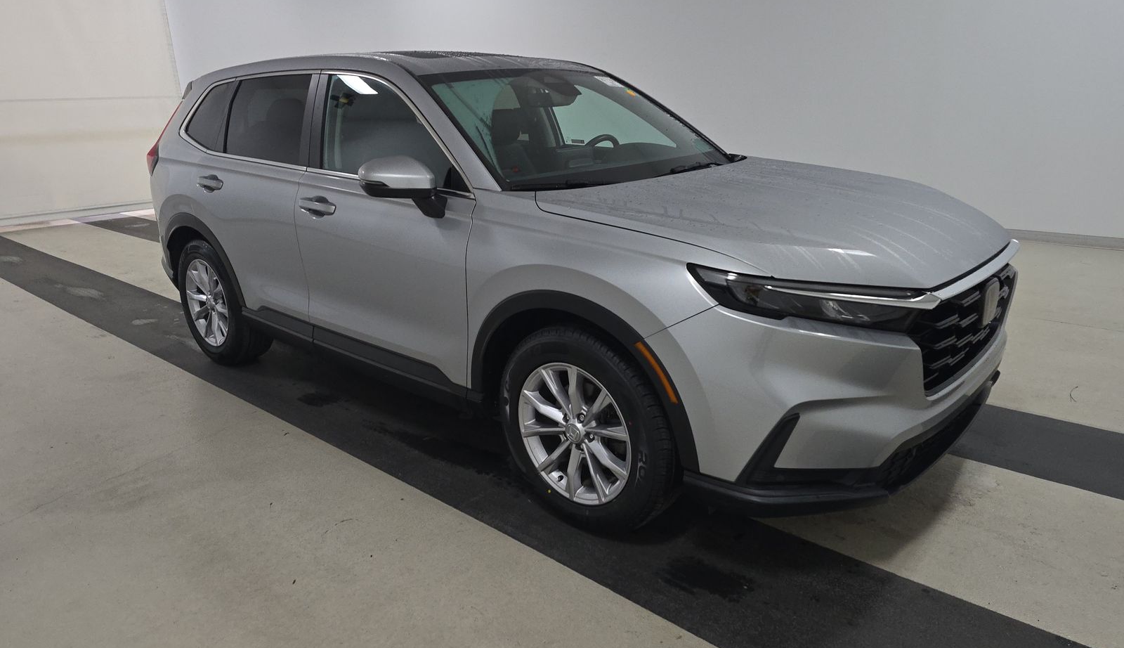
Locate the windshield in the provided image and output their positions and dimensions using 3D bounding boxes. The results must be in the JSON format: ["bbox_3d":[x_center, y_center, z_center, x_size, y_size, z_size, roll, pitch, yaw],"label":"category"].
[{"bbox_3d":[0.088,-0.888,3.320,1.580,0.150,0.880,-19,60,-46],"label":"windshield"}]

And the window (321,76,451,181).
[{"bbox_3d":[-0.635,-0.786,2.951,1.050,0.440,0.080,13,-3,39],"label":"window"}]

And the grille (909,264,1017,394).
[{"bbox_3d":[1.333,-0.008,2.451,0.150,0.350,0.980,13,22,39],"label":"grille"}]

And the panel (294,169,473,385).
[{"bbox_3d":[-0.735,-0.215,3.057,1.200,0.770,0.130,13,22,39],"label":"panel"}]

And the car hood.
[{"bbox_3d":[0.859,-0.408,2.761,1.280,0.270,1.540,13,22,39],"label":"car hood"}]

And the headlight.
[{"bbox_3d":[0.678,-0.065,2.087,0.530,0.200,0.420,13,22,39],"label":"headlight"}]

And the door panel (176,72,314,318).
[{"bbox_3d":[-1.569,-0.677,3.798,1.320,1.140,0.260,13,22,39],"label":"door panel"}]

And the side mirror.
[{"bbox_3d":[-0.572,-0.506,2.695,0.230,0.220,0.220,13,22,39],"label":"side mirror"}]

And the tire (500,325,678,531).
[{"bbox_3d":[0.104,0.339,2.570,0.725,0.720,0.235,13,22,39],"label":"tire"}]

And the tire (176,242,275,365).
[{"bbox_3d":[-1.928,-0.146,4.280,0.725,0.720,0.235,13,22,39],"label":"tire"}]

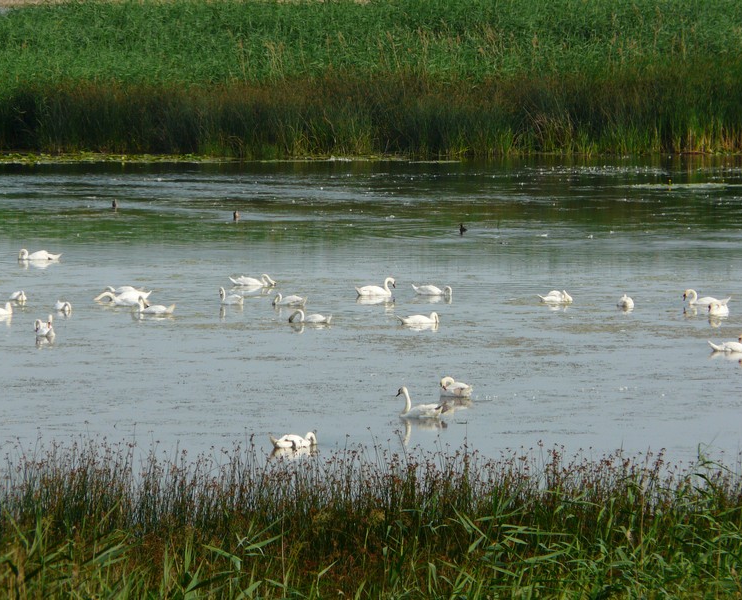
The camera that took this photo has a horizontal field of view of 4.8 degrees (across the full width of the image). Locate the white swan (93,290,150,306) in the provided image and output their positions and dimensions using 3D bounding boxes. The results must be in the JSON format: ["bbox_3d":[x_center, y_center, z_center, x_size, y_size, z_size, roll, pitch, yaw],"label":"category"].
[{"bbox_3d":[-5.968,-0.042,211.655,1.420,0.360,0.450,2,5,22],"label":"white swan"}]

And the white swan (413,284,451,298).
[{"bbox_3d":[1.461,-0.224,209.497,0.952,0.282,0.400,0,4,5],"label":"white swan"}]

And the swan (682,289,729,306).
[{"bbox_3d":[7.894,-0.060,206.102,1.134,0.396,0.420,0,4,0],"label":"swan"}]

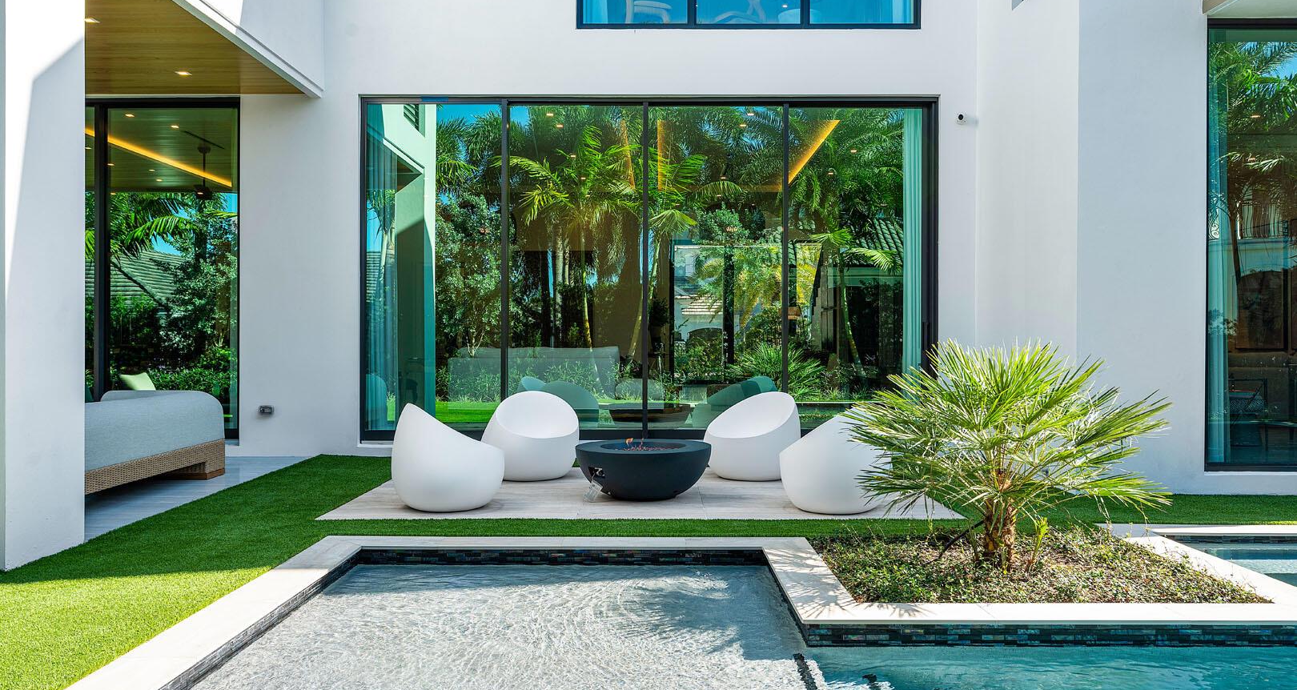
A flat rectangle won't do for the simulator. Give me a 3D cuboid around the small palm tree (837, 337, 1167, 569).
[{"bbox_3d":[1.902,0.585,5.150,1.680,1.200,1.500,0,0,1],"label":"small palm tree"}]

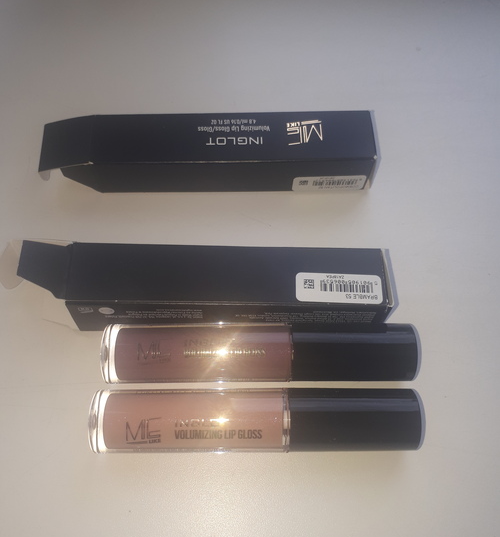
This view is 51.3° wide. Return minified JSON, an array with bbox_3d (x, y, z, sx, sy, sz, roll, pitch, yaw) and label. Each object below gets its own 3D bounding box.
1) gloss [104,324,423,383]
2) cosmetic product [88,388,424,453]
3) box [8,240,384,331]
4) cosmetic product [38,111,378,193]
[{"bbox_3d":[0.004,0.027,0.168,0.098,0.018,0.018,0,66,-4],"label":"gloss"},{"bbox_3d":[0.003,0.046,0.159,0.098,0.018,0.018,1,66,-4],"label":"cosmetic product"},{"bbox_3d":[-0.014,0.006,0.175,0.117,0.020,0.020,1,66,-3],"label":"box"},{"bbox_3d":[-0.014,-0.043,0.196,0.119,0.020,0.020,-2,66,-5],"label":"cosmetic product"}]

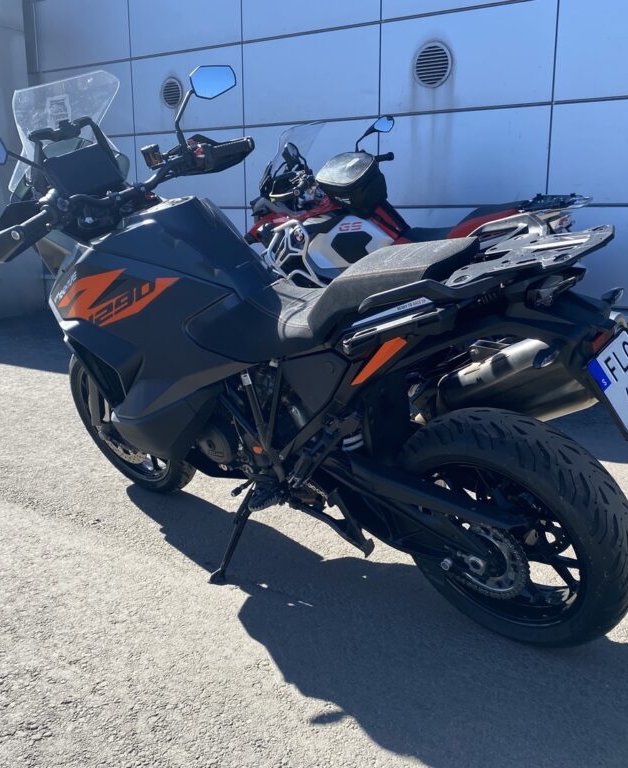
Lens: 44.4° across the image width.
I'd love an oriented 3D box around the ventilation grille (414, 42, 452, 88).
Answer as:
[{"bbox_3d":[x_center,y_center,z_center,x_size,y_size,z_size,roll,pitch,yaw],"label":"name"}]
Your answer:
[{"bbox_3d":[0.777,-2.100,5.051,0.280,0.280,0.030,8,15,31],"label":"ventilation grille"}]

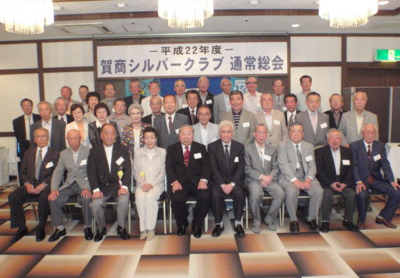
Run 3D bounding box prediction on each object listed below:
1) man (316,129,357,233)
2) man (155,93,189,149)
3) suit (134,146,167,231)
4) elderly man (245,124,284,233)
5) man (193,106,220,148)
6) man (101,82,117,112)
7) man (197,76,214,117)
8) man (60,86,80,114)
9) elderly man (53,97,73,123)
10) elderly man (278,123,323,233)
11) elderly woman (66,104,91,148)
[{"bbox_3d":[1.652,0.459,3.942,0.500,1.144,0.800,1,7,17],"label":"man"},{"bbox_3d":[-0.398,0.195,4.725,0.510,1.674,0.300,0,6,6],"label":"man"},{"bbox_3d":[-0.614,0.564,3.919,0.420,0.941,0.600,-2,6,-4],"label":"suit"},{"bbox_3d":[0.796,0.446,4.098,0.500,1.260,0.760,-1,6,3],"label":"elderly man"},{"bbox_3d":[0.091,0.272,4.509,0.450,1.457,0.280,-1,6,1],"label":"man"},{"bbox_3d":[-1.412,-0.093,5.226,0.480,1.588,0.290,-2,6,-7],"label":"man"},{"bbox_3d":[0.085,-0.163,5.214,0.480,1.664,0.290,-1,6,1],"label":"man"},{"bbox_3d":[-2.109,-0.041,5.328,0.480,1.631,0.300,-2,6,-10],"label":"man"},{"bbox_3d":[-2.142,0.193,5.063,0.500,1.671,0.300,-2,6,-12],"label":"elderly man"},{"bbox_3d":[1.266,0.442,4.097,0.540,1.250,0.780,-1,6,5],"label":"elderly man"},{"bbox_3d":[-1.734,0.280,4.671,0.440,1.564,0.280,-2,6,-10],"label":"elderly woman"}]

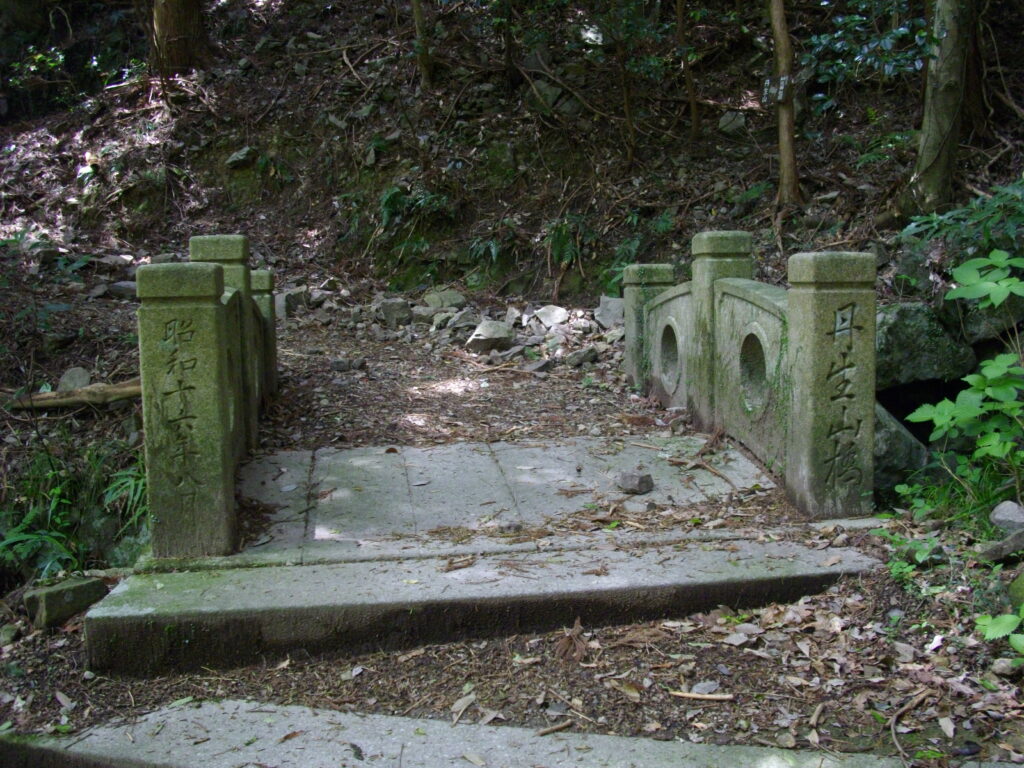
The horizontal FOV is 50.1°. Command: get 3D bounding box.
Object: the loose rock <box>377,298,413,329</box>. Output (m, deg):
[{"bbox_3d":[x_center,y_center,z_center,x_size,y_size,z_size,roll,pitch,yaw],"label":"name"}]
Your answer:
[{"bbox_3d":[-0.959,-0.576,8.936,0.282,0.235,0.240,-2,6,-6],"label":"loose rock"}]

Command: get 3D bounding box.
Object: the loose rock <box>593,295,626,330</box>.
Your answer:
[{"bbox_3d":[0.820,-0.592,8.933,0.283,0.267,0.220,-1,6,5],"label":"loose rock"}]

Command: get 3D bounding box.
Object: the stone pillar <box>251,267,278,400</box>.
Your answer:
[{"bbox_3d":[-1.480,-0.259,6.236,0.240,0.758,0.240,-2,6,-8],"label":"stone pillar"}]

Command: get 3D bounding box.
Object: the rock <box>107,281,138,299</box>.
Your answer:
[{"bbox_3d":[-3.095,-0.759,8.787,0.308,0.139,0.250,-3,6,-19],"label":"rock"}]

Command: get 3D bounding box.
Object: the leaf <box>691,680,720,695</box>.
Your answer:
[{"bbox_3d":[0.543,0.854,3.073,0.085,0.020,0.060,0,7,9],"label":"leaf"}]

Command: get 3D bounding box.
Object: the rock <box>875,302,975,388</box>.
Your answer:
[{"bbox_3d":[2.220,-0.216,5.992,0.600,0.460,0.450,1,7,19],"label":"rock"}]

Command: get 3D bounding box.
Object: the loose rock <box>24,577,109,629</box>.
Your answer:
[{"bbox_3d":[-1.464,0.718,3.595,0.245,0.120,0.130,-5,8,-26],"label":"loose rock"}]

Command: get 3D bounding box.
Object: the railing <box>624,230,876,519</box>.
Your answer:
[{"bbox_3d":[1.009,-0.182,5.332,0.240,1.114,2.758,-2,6,-8],"label":"railing"}]

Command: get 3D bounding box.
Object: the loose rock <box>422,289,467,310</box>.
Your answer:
[{"bbox_3d":[-0.472,-0.591,7.650,0.300,0.160,0.220,-1,7,0],"label":"loose rock"}]

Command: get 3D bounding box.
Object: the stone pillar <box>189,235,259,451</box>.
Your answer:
[{"bbox_3d":[-1.323,-0.182,5.092,0.250,0.989,0.250,-2,7,-8],"label":"stone pillar"}]

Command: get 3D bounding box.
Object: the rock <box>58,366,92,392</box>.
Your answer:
[{"bbox_3d":[-2.736,-0.019,6.859,0.205,0.175,0.170,-3,6,-22],"label":"rock"}]

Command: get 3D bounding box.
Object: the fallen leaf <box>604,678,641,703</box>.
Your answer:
[{"bbox_3d":[0.312,0.857,3.060,0.110,0.025,0.065,3,8,30],"label":"fallen leaf"}]

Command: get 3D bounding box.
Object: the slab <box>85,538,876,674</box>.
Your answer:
[{"bbox_3d":[-0.043,0.718,3.687,2.563,0.191,0.446,-2,7,-8],"label":"slab"}]

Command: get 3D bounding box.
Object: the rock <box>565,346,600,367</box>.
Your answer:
[{"bbox_3d":[0.429,-0.170,6.758,0.210,0.125,0.140,-2,7,-6],"label":"rock"}]

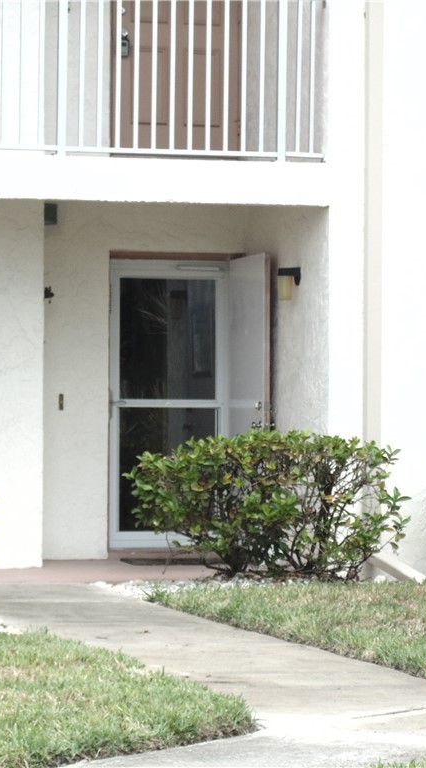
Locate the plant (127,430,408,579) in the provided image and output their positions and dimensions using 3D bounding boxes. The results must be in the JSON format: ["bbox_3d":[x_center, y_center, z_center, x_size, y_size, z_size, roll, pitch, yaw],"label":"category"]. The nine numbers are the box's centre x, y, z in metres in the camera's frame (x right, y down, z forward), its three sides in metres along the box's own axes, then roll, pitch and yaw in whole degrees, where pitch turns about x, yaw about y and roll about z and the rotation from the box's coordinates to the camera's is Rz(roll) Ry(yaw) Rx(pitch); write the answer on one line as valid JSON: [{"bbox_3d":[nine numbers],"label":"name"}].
[{"bbox_3d":[0.350,0.773,18.600,1.620,0.960,0.850,0,0,-20],"label":"plant"}]

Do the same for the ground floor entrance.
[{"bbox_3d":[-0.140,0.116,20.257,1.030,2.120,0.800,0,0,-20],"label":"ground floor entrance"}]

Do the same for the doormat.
[{"bbox_3d":[-0.258,1.226,19.930,0.770,0.020,0.480,0,0,-20],"label":"doormat"}]

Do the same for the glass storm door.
[{"bbox_3d":[-0.316,0.145,20.597,0.900,2.040,0.070,0,0,-20],"label":"glass storm door"}]

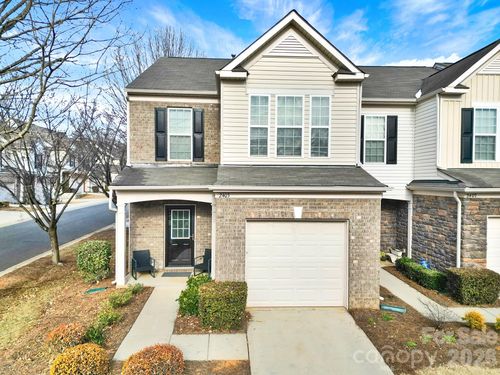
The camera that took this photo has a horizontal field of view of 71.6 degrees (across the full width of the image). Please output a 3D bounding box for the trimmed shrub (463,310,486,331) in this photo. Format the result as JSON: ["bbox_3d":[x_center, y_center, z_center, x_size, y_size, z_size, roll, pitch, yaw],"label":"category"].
[{"bbox_3d":[4.864,2.859,7.490,0.450,0.420,0.450,1,0,-3],"label":"trimmed shrub"}]

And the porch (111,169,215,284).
[{"bbox_3d":[-2.381,1.039,10.274,2.740,3.410,2.120,1,0,-3],"label":"porch"}]

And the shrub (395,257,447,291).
[{"bbox_3d":[5.528,2.701,11.235,0.530,0.430,2.550,1,0,-3],"label":"shrub"}]

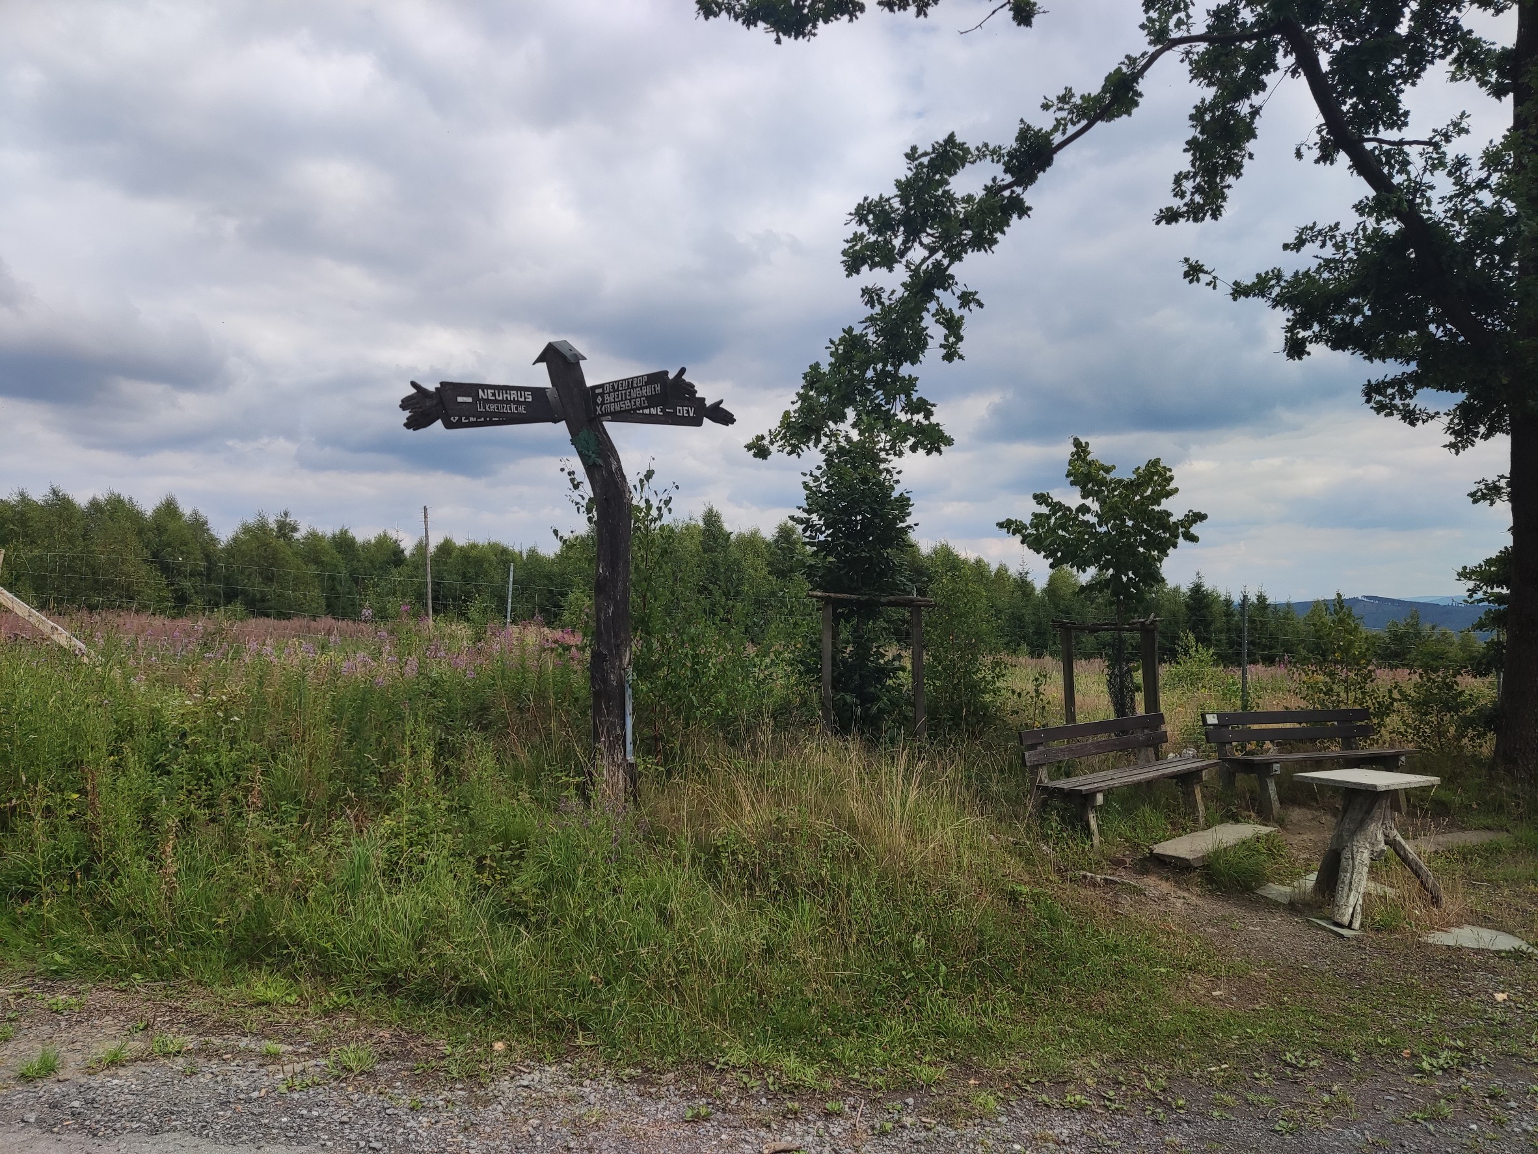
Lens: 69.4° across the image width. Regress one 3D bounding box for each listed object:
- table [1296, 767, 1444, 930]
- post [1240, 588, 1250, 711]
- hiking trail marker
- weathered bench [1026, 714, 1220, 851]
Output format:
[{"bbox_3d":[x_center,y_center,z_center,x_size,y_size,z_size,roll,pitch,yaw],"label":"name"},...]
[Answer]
[{"bbox_3d":[3.270,1.465,6.054,0.600,0.750,0.560,1,-3,-25],"label":"table"},{"bbox_3d":[5.790,1.154,13.500,0.060,1.880,0.060,1,-2,-17],"label":"post"},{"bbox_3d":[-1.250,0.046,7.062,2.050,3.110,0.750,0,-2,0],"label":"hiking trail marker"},{"bbox_3d":[2.571,1.451,8.007,1.970,0.780,0.530,2,-3,-44],"label":"weathered bench"}]

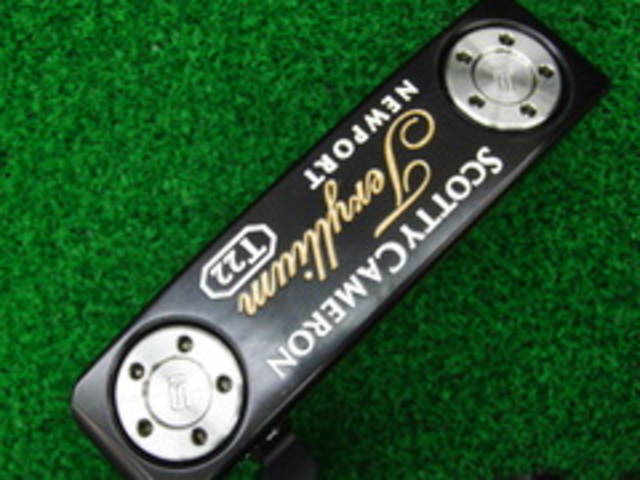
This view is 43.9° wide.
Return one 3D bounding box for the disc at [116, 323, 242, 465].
[{"bbox_3d":[-0.022,0.025,0.129,0.021,0.004,0.021,-1,81,8],"label":"disc"}]

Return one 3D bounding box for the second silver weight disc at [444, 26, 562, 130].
[{"bbox_3d":[0.033,-0.029,0.145,0.021,0.004,0.021,1,69,-3],"label":"second silver weight disc"}]

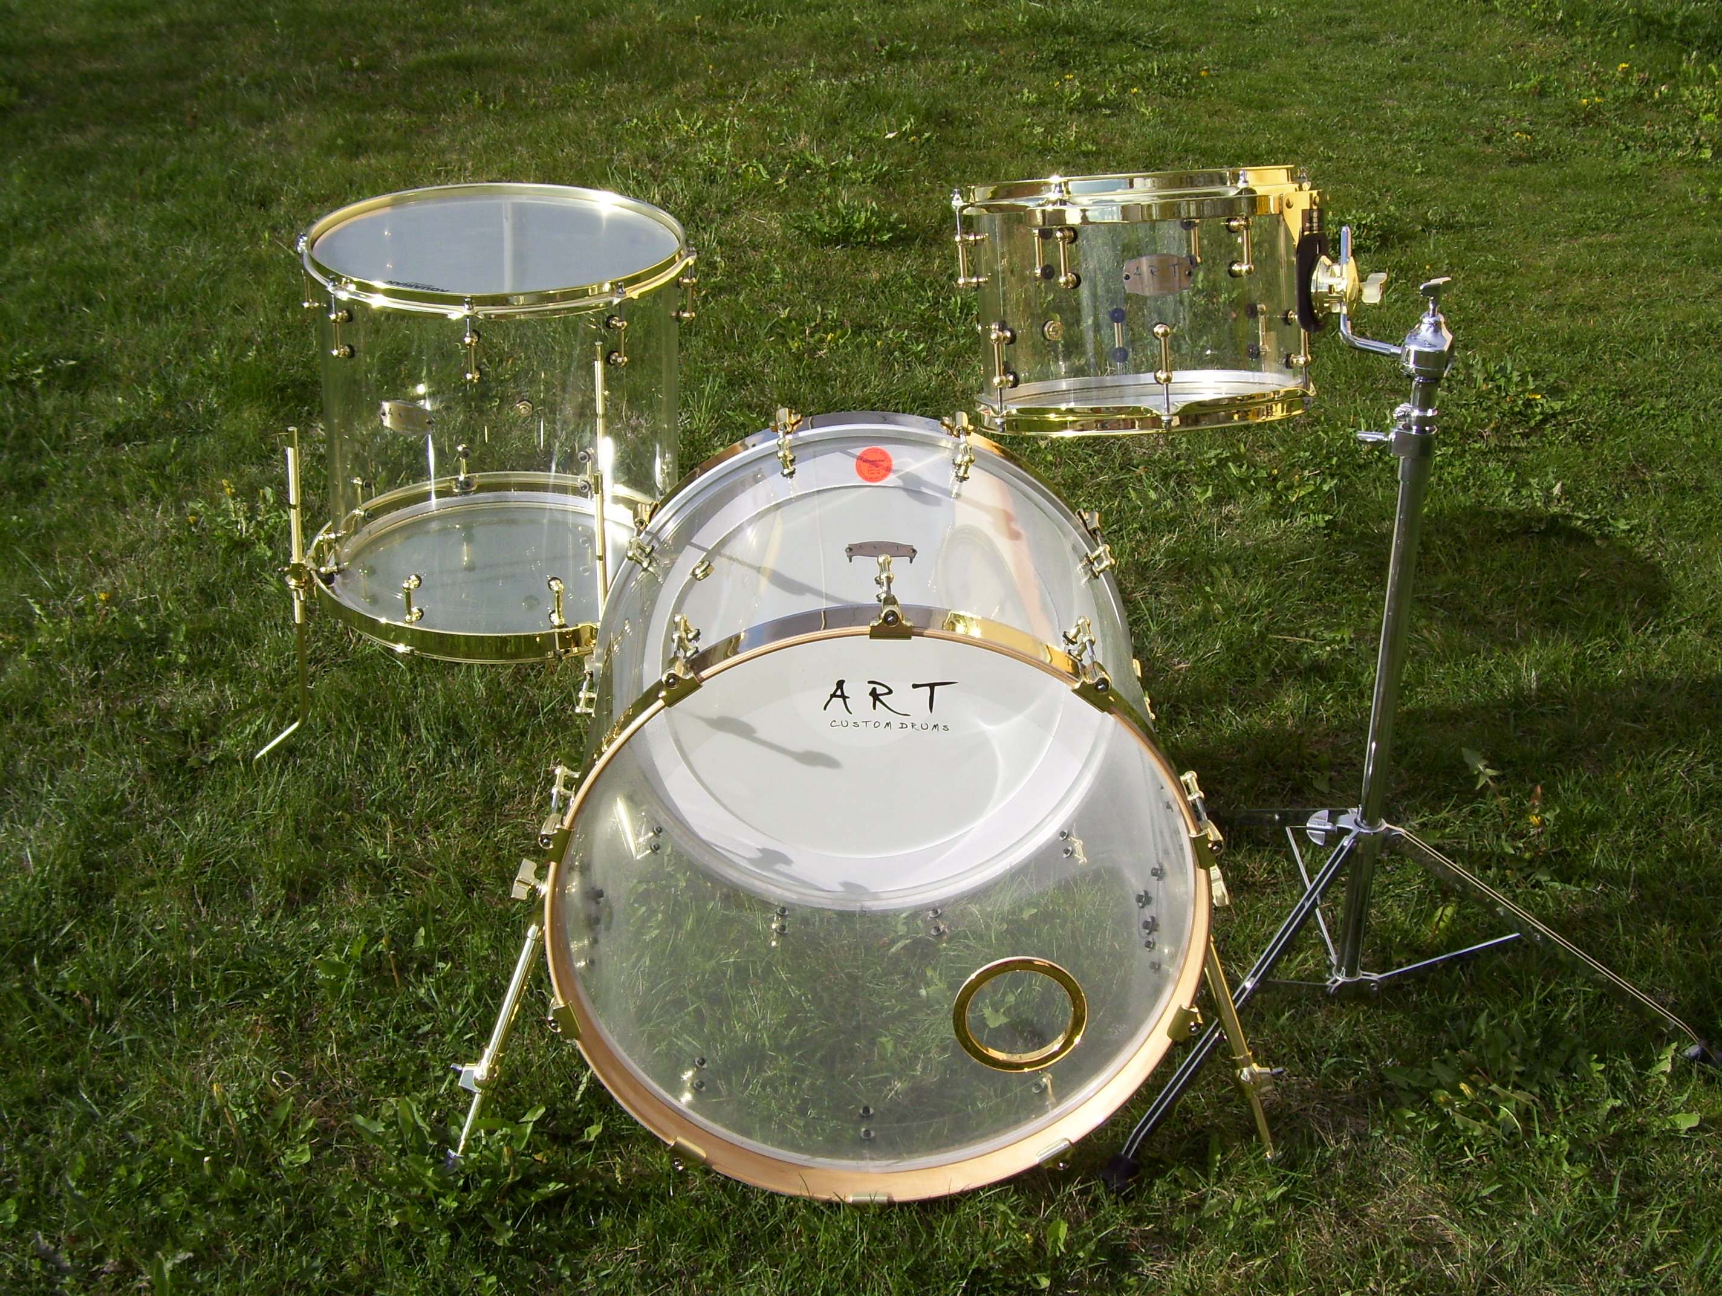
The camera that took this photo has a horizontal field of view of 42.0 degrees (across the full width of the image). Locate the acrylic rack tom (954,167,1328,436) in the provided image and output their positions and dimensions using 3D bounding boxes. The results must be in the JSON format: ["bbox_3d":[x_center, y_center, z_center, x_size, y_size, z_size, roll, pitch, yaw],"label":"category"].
[{"bbox_3d":[0.270,-0.338,2.165,0.355,0.238,0.350,-4,11,1],"label":"acrylic rack tom"}]

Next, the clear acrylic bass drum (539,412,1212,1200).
[{"bbox_3d":[0.011,0.135,2.264,0.615,0.605,0.595,0,23,-1],"label":"clear acrylic bass drum"}]

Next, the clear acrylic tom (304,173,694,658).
[{"bbox_3d":[-0.418,-0.273,2.633,0.445,0.440,0.445,2,27,-1],"label":"clear acrylic tom"}]

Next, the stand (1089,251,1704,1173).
[{"bbox_3d":[0.485,-0.019,2.329,0.700,0.830,0.610,-8,27,-17],"label":"stand"}]

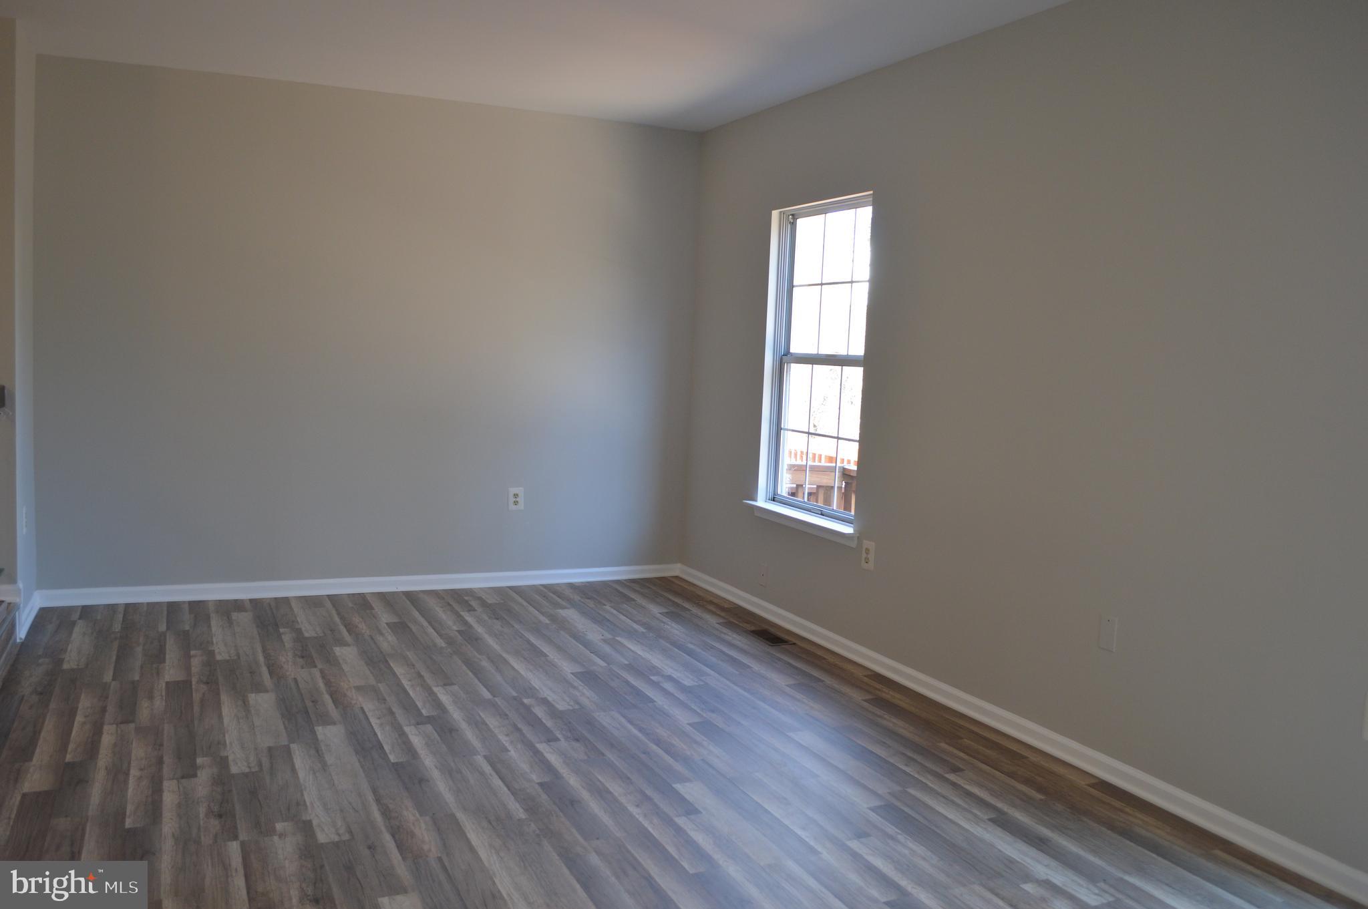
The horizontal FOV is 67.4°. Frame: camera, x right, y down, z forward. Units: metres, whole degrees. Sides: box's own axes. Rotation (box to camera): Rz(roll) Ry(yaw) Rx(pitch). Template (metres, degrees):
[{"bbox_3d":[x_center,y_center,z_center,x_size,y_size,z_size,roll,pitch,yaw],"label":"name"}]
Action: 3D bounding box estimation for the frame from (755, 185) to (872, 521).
[{"bbox_3d":[0.619,-0.419,4.595,0.120,1.390,0.800,0,6,-26],"label":"frame"}]

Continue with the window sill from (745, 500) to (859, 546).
[{"bbox_3d":[0.539,0.311,4.601,0.120,0.070,0.950,0,6,-26],"label":"window sill"}]

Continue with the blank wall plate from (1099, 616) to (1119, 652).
[{"bbox_3d":[1.284,0.543,3.107,0.007,0.108,0.067,0,6,-26],"label":"blank wall plate"}]

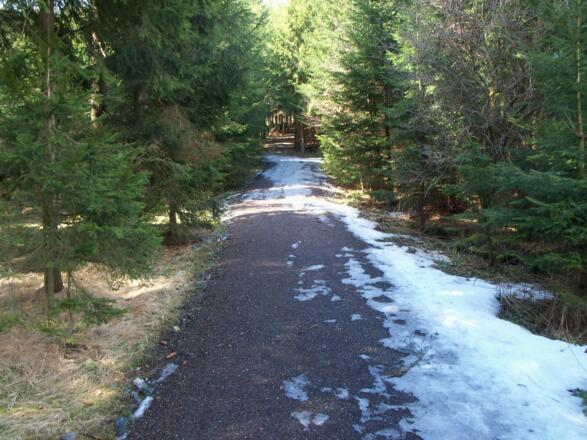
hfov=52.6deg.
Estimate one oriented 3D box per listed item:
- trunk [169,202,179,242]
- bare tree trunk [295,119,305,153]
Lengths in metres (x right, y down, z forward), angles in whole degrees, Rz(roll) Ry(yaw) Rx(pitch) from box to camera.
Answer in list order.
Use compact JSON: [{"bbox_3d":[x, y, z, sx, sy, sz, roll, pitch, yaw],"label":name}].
[{"bbox_3d":[-2.427,0.020,12.000,0.180,0.880,0.180,0,5,0],"label":"trunk"},{"bbox_3d":[0.329,-4.628,32.500,0.520,1.900,0.520,0,5,0],"label":"bare tree trunk"}]

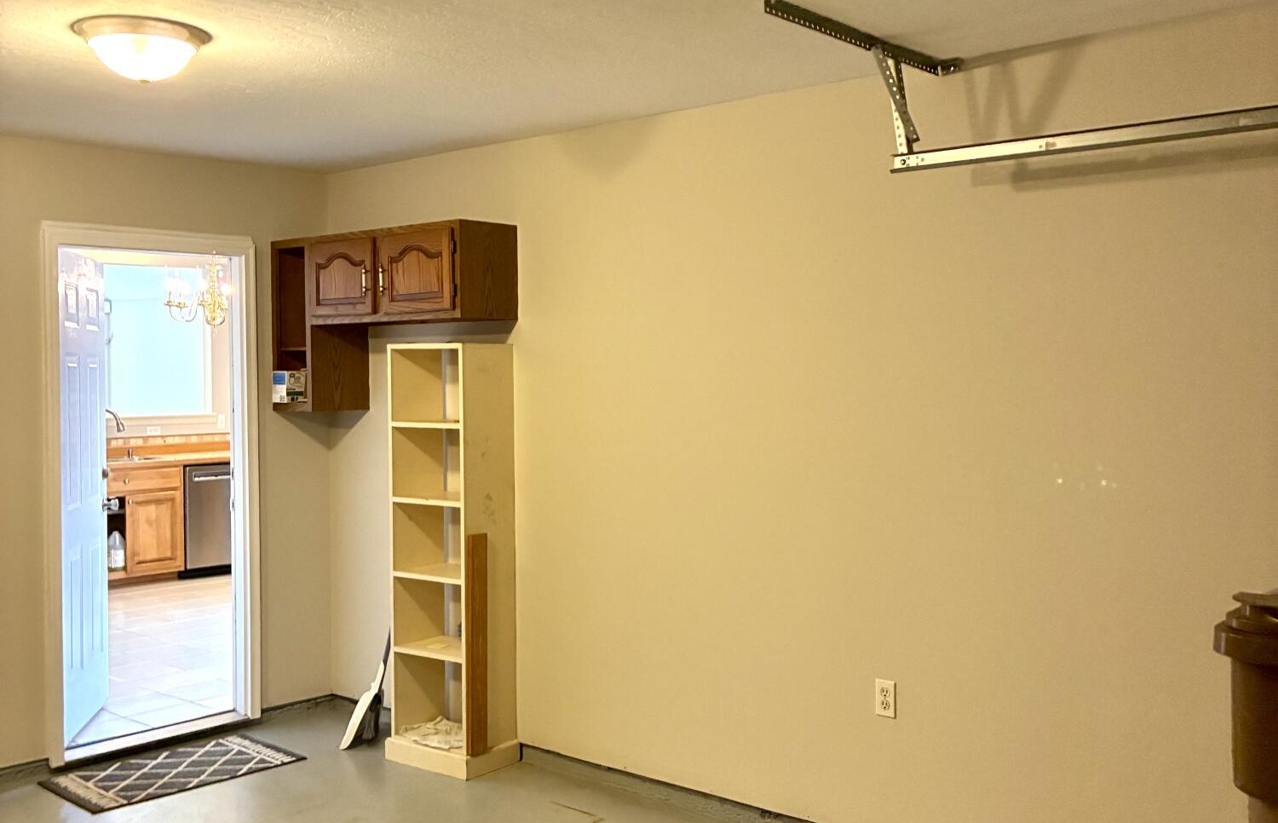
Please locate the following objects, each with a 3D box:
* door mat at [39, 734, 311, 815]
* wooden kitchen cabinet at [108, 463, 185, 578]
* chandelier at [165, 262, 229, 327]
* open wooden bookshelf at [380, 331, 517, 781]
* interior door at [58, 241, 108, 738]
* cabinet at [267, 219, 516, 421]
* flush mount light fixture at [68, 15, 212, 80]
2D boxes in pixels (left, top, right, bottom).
[{"bbox_3d":[-1.851,1.429,5.111,0.507,0.012,0.875,1,2,41],"label":"door mat"},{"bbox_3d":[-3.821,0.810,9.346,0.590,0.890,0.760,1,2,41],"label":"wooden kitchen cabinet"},{"bbox_3d":[-2.542,-0.715,7.600,0.550,0.440,0.550,1,2,41],"label":"chandelier"},{"bbox_3d":[-0.748,0.578,5.204,0.463,1.695,0.332,1,2,41],"label":"open wooden bookshelf"},{"bbox_3d":[-2.461,0.342,5.580,0.050,2.025,0.813,-1,2,-8],"label":"interior door"},{"bbox_3d":[-1.079,-0.377,5.494,1.295,0.764,0.318,1,2,41],"label":"cabinet"},{"bbox_3d":[-1.350,-0.967,3.482,0.362,0.138,0.362,0,2,0],"label":"flush mount light fixture"}]

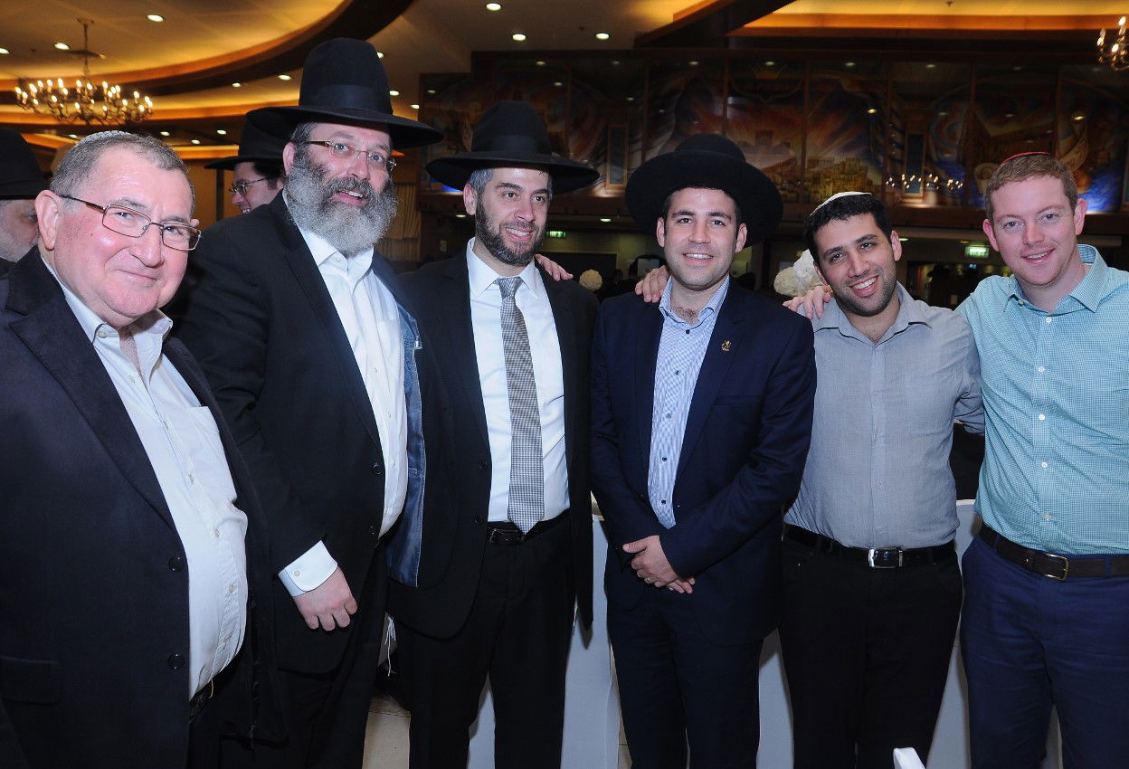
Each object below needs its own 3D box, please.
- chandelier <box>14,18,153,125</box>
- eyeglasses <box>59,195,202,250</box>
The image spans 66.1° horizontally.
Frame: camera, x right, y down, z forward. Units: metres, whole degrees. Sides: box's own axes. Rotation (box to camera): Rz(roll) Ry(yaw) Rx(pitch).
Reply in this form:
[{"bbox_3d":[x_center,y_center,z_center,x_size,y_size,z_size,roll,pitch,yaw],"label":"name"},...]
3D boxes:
[{"bbox_3d":[-4.324,-2.811,7.800,1.080,0.920,1.080,1,4,0],"label":"chandelier"},{"bbox_3d":[-0.575,-0.214,1.155,0.140,0.045,0.140,16,3,32],"label":"eyeglasses"}]

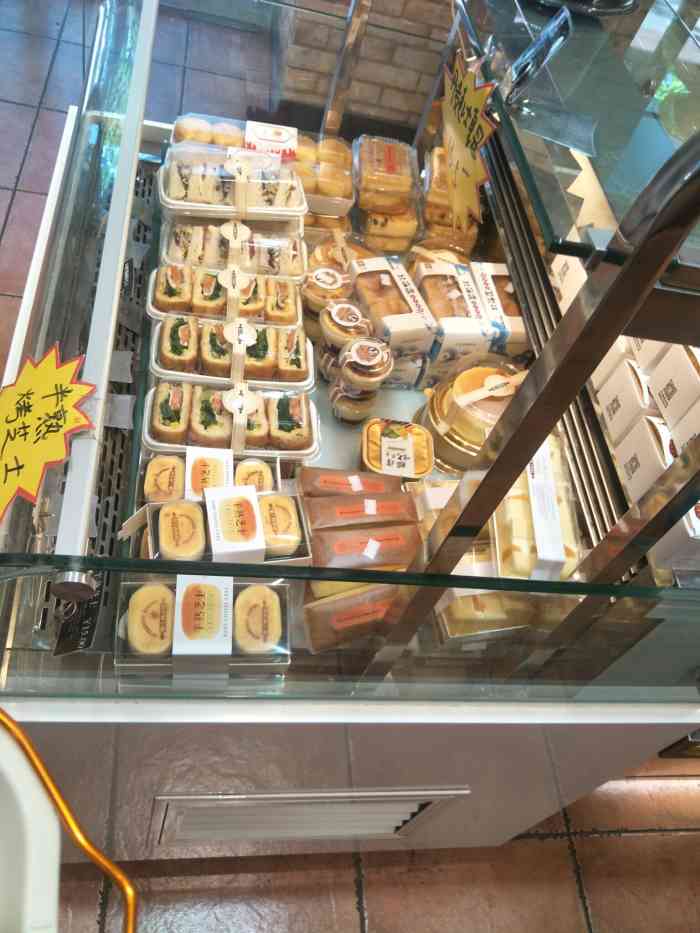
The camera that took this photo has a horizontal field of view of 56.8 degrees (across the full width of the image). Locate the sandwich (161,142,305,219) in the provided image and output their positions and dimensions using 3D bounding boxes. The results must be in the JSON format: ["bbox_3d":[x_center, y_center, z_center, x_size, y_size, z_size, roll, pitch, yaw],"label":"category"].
[{"bbox_3d":[-0.190,-0.459,1.050,0.230,0.073,0.107,-3,59,-17],"label":"sandwich"}]

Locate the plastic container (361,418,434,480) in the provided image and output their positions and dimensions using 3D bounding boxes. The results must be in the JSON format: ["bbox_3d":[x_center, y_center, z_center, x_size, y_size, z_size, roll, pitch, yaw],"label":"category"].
[{"bbox_3d":[0.067,-0.017,0.938,0.101,0.037,0.089,6,57,-11],"label":"plastic container"}]

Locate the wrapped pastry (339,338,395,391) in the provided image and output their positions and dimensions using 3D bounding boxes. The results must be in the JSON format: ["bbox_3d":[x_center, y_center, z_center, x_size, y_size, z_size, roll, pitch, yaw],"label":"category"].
[{"bbox_3d":[0.020,-0.144,0.932,0.076,0.057,0.076,3,57,-13],"label":"wrapped pastry"}]

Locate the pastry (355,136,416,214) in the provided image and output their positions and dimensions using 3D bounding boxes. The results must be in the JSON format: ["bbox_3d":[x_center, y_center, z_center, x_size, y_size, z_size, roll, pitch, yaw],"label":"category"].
[{"bbox_3d":[0.058,-0.507,1.134,0.096,0.068,0.100,1,58,-14],"label":"pastry"}]

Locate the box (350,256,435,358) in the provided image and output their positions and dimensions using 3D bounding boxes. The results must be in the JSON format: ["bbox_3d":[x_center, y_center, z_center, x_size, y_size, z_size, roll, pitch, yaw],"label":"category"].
[{"bbox_3d":[0.062,-0.245,0.993,0.081,0.058,0.148,-12,62,-22],"label":"box"}]

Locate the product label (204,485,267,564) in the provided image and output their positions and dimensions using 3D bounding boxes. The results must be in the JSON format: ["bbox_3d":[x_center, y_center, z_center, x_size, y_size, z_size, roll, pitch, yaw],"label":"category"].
[{"bbox_3d":[-0.136,0.072,0.755,0.059,0.046,0.083,-4,59,-17],"label":"product label"}]

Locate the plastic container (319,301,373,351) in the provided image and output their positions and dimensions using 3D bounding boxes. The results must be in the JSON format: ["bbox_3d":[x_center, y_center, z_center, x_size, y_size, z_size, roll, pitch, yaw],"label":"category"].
[{"bbox_3d":[-0.008,-0.205,0.963,0.076,0.057,0.076,3,57,-13],"label":"plastic container"}]

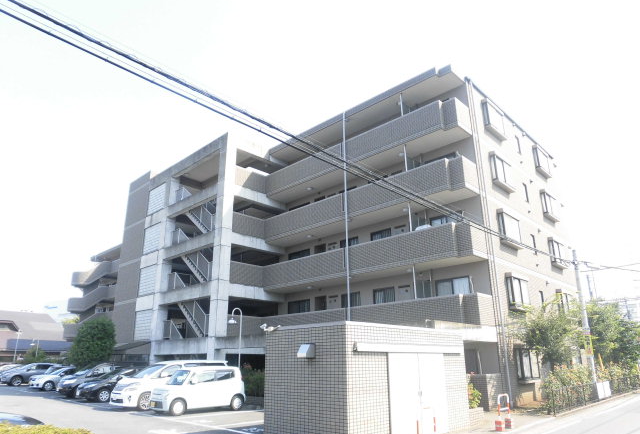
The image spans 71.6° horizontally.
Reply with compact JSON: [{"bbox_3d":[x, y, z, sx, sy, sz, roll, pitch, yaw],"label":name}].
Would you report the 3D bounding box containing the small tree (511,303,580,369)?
[{"bbox_3d":[9.801,5.658,18.779,2.700,4.200,2.700,-17,-25,41],"label":"small tree"}]

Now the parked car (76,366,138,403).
[{"bbox_3d":[-9.806,8.422,22.403,1.720,1.500,4.400,-17,-24,41],"label":"parked car"}]

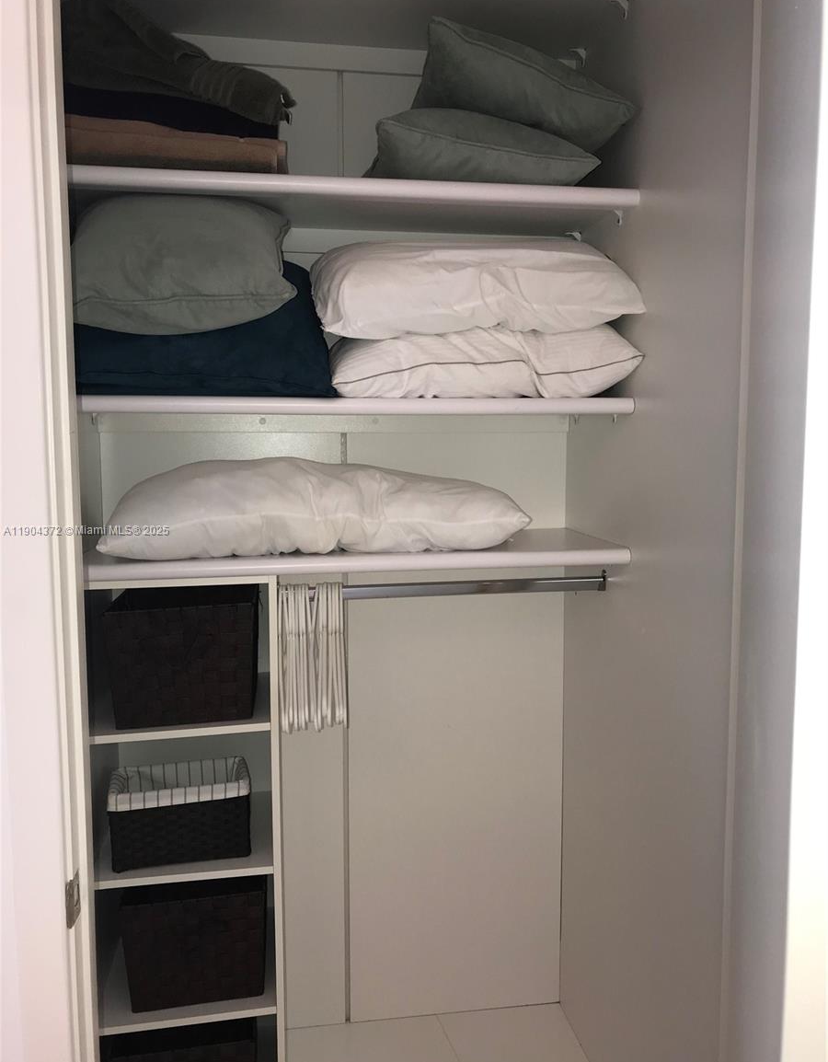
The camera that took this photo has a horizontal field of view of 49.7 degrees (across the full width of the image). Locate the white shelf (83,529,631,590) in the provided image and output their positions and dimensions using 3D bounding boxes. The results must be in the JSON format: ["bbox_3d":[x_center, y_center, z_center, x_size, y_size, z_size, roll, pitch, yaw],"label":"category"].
[{"bbox_3d":[-0.119,0.041,1.905,1.068,0.032,0.354,-1,8,-10],"label":"white shelf"}]

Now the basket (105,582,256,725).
[{"bbox_3d":[-0.467,0.242,1.841,0.288,0.232,0.275,-1,8,-10],"label":"basket"}]

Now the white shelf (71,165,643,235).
[{"bbox_3d":[-0.120,-0.657,1.813,1.068,0.030,0.349,-1,8,-10],"label":"white shelf"}]

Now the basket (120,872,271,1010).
[{"bbox_3d":[-0.462,0.831,1.928,0.286,0.231,0.271,-1,8,-10],"label":"basket"}]

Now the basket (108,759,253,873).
[{"bbox_3d":[-0.473,0.573,1.836,0.274,0.162,0.162,-1,8,-10],"label":"basket"}]

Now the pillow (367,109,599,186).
[{"bbox_3d":[0.116,-0.760,1.838,0.463,0.166,0.359,-1,8,-10],"label":"pillow"}]

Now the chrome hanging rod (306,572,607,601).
[{"bbox_3d":[0.067,0.124,1.887,0.712,0.029,0.019,-1,8,-10],"label":"chrome hanging rod"}]

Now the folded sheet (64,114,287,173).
[{"bbox_3d":[-0.449,-0.704,1.730,0.394,0.086,0.297,-1,8,-10],"label":"folded sheet"}]

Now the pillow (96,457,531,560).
[{"bbox_3d":[-0.196,-0.064,1.876,0.875,0.184,0.334,-1,8,-10],"label":"pillow"}]

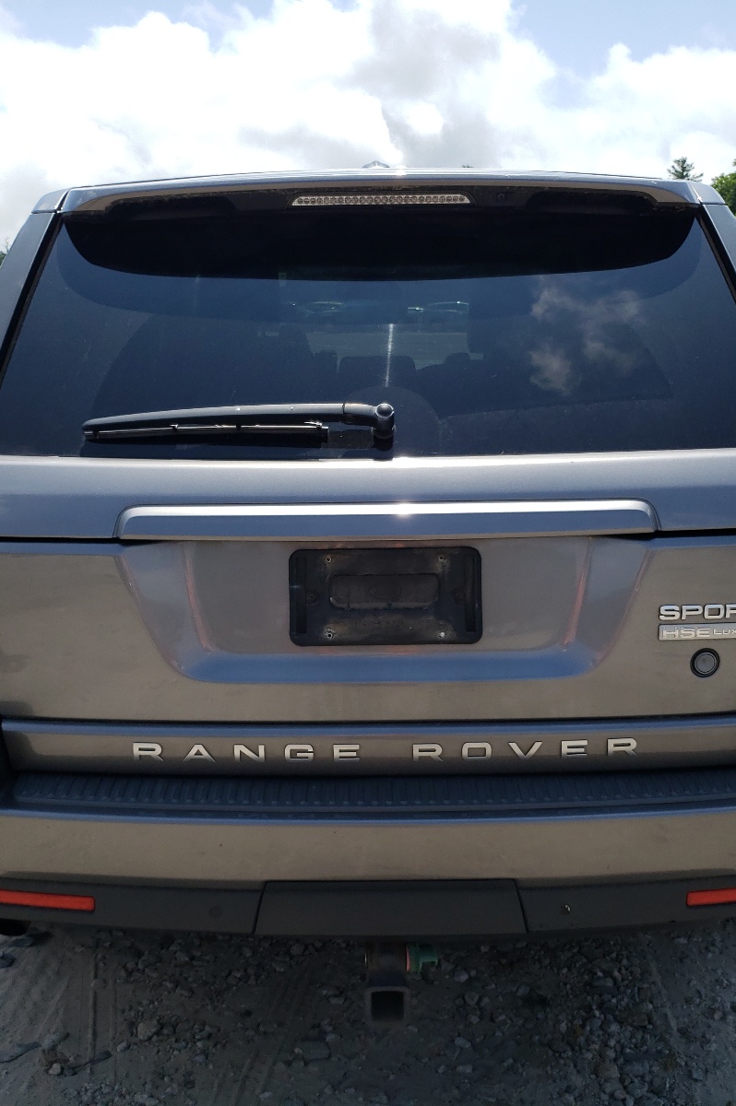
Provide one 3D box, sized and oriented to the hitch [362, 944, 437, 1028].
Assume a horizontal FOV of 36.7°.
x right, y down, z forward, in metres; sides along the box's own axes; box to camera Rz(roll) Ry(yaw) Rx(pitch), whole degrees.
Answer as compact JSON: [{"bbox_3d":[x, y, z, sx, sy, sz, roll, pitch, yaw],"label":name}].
[{"bbox_3d":[0.052,0.662,1.815,0.115,0.130,0.190,0,13,0],"label":"hitch"}]

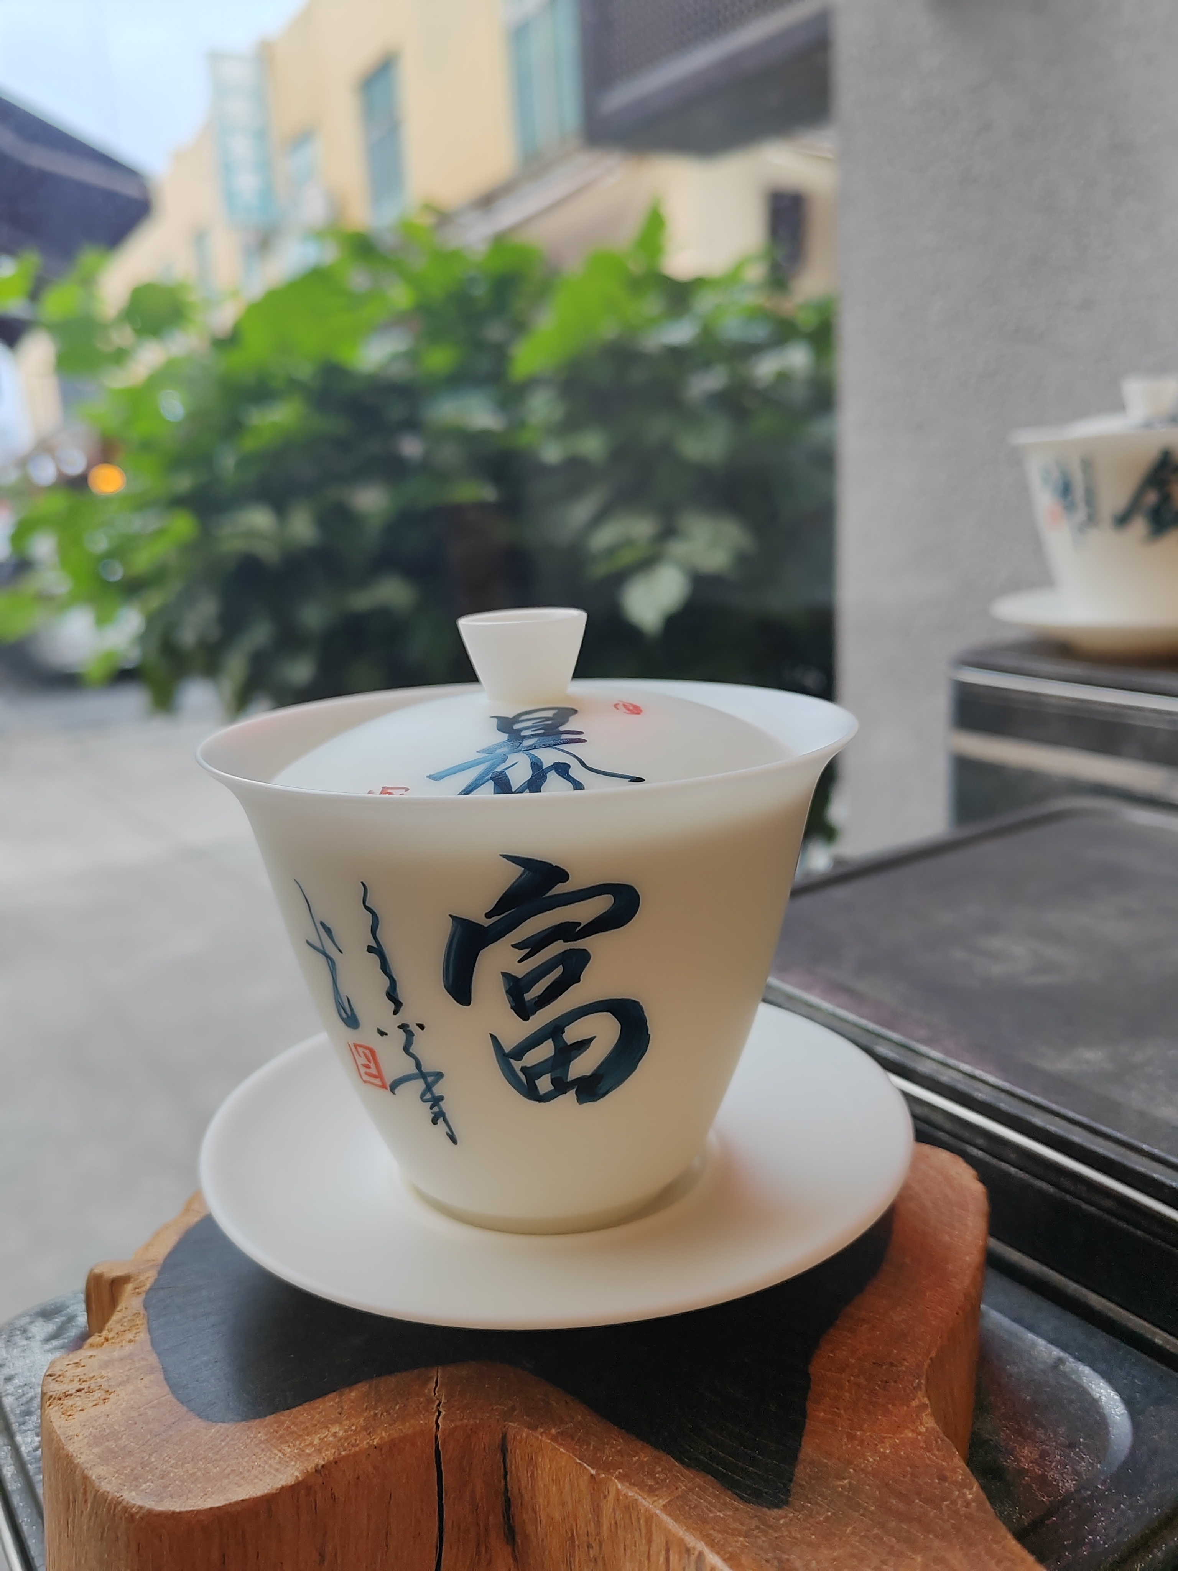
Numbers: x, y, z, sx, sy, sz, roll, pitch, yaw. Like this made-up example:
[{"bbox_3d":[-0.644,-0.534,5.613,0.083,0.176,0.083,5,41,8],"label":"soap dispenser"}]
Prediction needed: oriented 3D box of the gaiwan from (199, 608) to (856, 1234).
[{"bbox_3d":[-0.007,0.018,0.198,0.100,0.090,0.100,-3,13,-2],"label":"gaiwan"}]

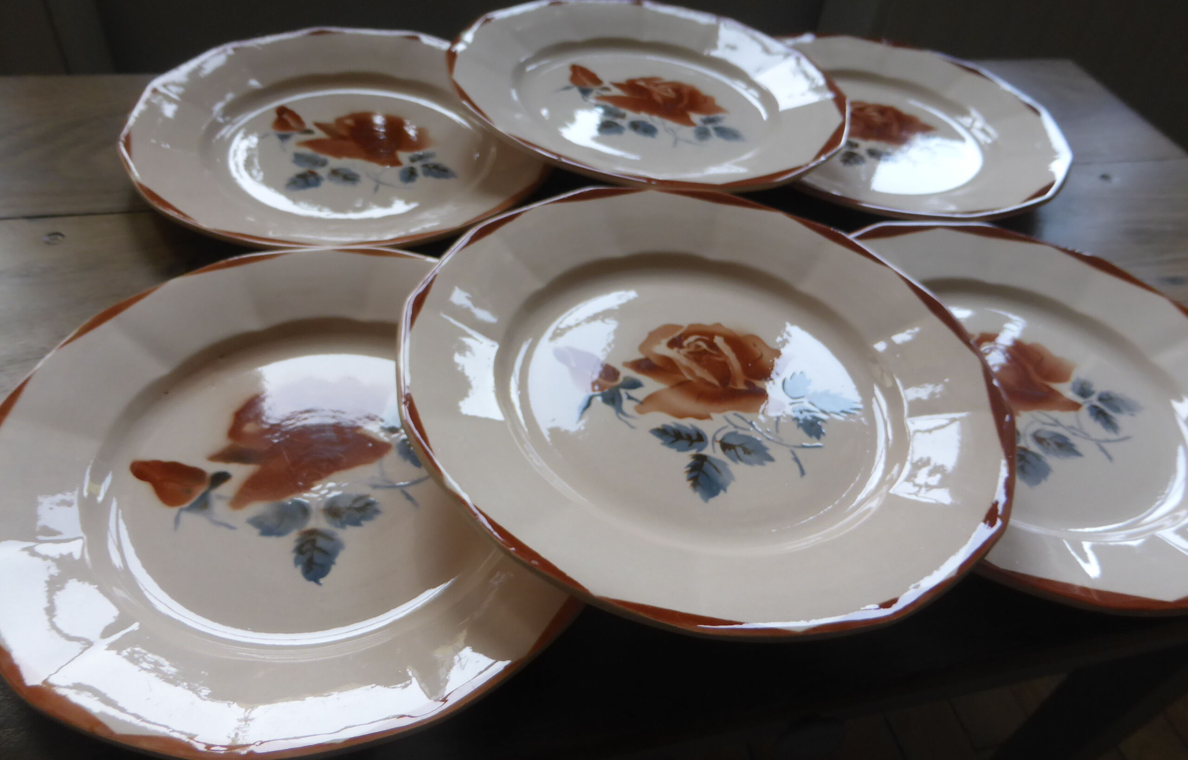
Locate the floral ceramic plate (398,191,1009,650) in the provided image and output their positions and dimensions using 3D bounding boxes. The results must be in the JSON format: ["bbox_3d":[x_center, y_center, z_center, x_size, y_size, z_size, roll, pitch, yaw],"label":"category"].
[{"bbox_3d":[0.043,-0.001,0.343,0.238,0.025,0.238,5,44,-5],"label":"floral ceramic plate"}]

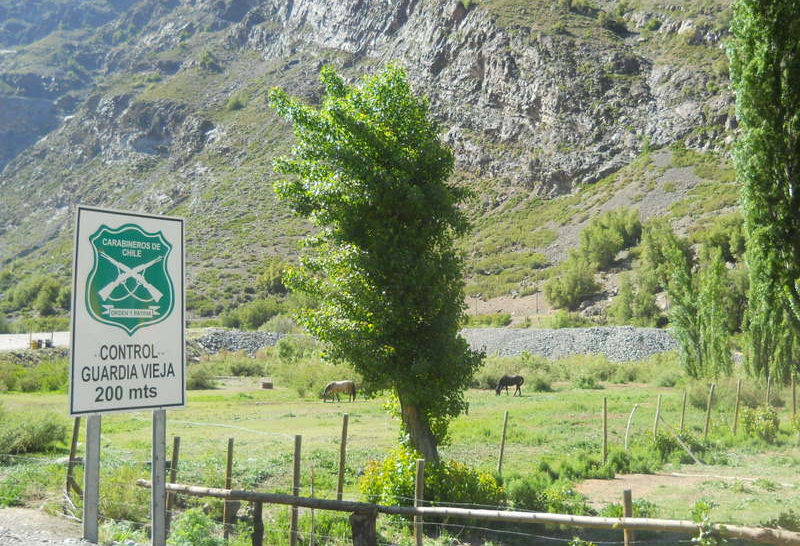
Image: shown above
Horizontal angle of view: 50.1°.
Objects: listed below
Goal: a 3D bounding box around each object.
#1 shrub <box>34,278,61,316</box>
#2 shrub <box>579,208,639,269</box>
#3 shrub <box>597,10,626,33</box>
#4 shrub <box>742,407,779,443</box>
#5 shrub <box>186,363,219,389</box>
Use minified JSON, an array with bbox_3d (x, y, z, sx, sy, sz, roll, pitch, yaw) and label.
[{"bbox_3d":[-72.141,4.809,175.000,5.161,7.621,5.161,0,-4,0],"label":"shrub"},{"bbox_3d":[40.425,-6.657,165.000,11.605,11.724,9.284,0,-4,0],"label":"shrub"},{"bbox_3d":[65.545,-77.941,265.000,9.018,7.289,7.215,0,-4,0],"label":"shrub"},{"bbox_3d":[8.619,3.632,20.500,0.911,0.959,0.865,0,-3,0],"label":"shrub"},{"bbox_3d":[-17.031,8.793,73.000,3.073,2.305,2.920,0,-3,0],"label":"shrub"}]

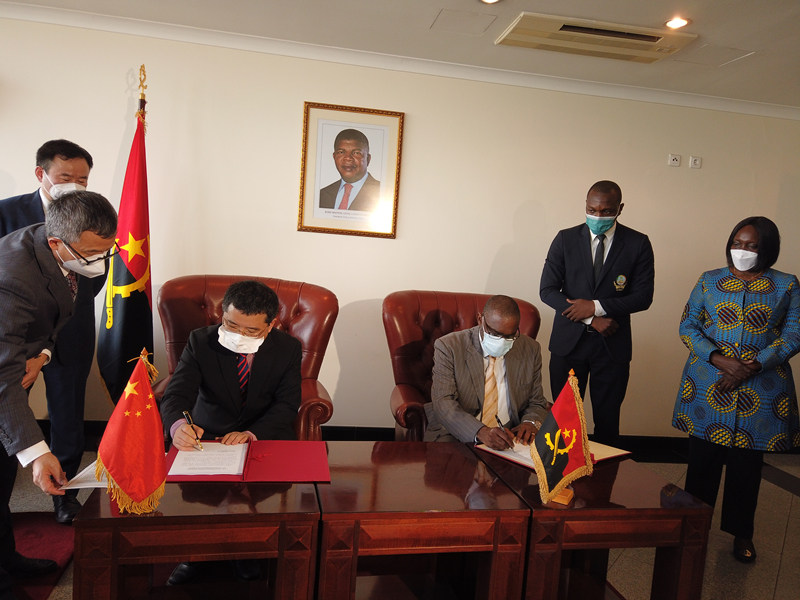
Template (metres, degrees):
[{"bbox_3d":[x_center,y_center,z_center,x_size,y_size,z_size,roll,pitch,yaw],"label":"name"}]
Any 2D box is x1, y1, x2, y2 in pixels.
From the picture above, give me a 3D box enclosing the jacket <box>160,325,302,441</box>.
[{"bbox_3d":[-0.663,0.388,2.380,0.570,0.600,0.530,4,13,-8],"label":"jacket"}]

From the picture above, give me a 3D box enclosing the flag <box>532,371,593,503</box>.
[{"bbox_3d":[0.433,0.366,1.611,0.155,0.360,0.110,5,4,12],"label":"flag"}]

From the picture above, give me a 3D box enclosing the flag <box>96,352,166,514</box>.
[{"bbox_3d":[-0.627,0.296,1.409,0.155,0.370,0.110,3,5,-17],"label":"flag"}]

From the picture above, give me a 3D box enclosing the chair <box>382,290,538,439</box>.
[{"bbox_3d":[0.345,0.551,2.990,0.810,1.130,0.800,4,5,-11],"label":"chair"}]

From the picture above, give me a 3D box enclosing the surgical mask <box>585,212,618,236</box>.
[{"bbox_3d":[0.963,-0.362,2.880,0.140,0.115,0.090,7,16,33],"label":"surgical mask"}]

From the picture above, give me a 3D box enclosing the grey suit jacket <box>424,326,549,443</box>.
[{"bbox_3d":[0.368,0.442,2.560,0.550,0.610,0.520,4,13,-10],"label":"grey suit jacket"}]

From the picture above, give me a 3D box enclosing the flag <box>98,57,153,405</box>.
[{"bbox_3d":[-1.470,-0.181,3.258,0.270,2.138,0.200,4,4,-9],"label":"flag"}]

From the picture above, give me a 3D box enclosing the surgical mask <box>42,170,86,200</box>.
[{"bbox_3d":[-1.339,-0.437,2.420,0.100,0.120,0.140,23,15,37],"label":"surgical mask"}]

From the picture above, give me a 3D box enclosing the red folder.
[{"bbox_3d":[-0.448,0.463,1.766,0.471,0.018,0.343,4,4,-10],"label":"red folder"}]

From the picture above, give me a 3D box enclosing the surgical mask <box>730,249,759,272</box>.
[{"bbox_3d":[1.562,-0.179,2.720,0.085,0.110,0.130,-13,14,-34],"label":"surgical mask"}]

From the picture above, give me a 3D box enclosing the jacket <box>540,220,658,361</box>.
[{"bbox_3d":[0.976,-0.037,2.970,0.500,0.685,0.290,6,5,22],"label":"jacket"}]

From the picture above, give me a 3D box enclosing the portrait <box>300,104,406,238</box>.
[{"bbox_3d":[-0.295,-0.776,3.650,0.604,0.766,0.035,4,4,-9],"label":"portrait"}]

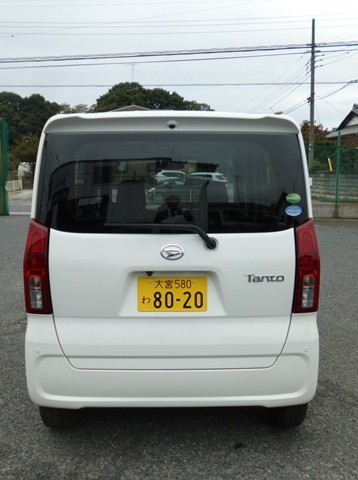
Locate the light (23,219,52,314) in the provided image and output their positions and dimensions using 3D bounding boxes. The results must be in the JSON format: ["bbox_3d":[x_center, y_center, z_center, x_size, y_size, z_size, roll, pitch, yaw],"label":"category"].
[{"bbox_3d":[-0.680,0.125,2.150,0.160,0.460,0.170,0,7,0],"label":"light"}]

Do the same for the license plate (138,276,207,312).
[{"bbox_3d":[-0.030,0.259,2.113,0.330,0.166,0.020,0,-2,0],"label":"license plate"}]

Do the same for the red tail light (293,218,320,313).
[{"bbox_3d":[0.617,0.120,2.150,0.157,0.460,0.170,0,7,0],"label":"red tail light"}]

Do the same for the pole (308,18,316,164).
[{"bbox_3d":[8.250,-7.720,27.500,0.330,11.400,0.330,0,7,0],"label":"pole"}]

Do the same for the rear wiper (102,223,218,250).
[{"bbox_3d":[-0.080,-0.017,2.070,0.525,0.130,0.070,0,7,0],"label":"rear wiper"}]

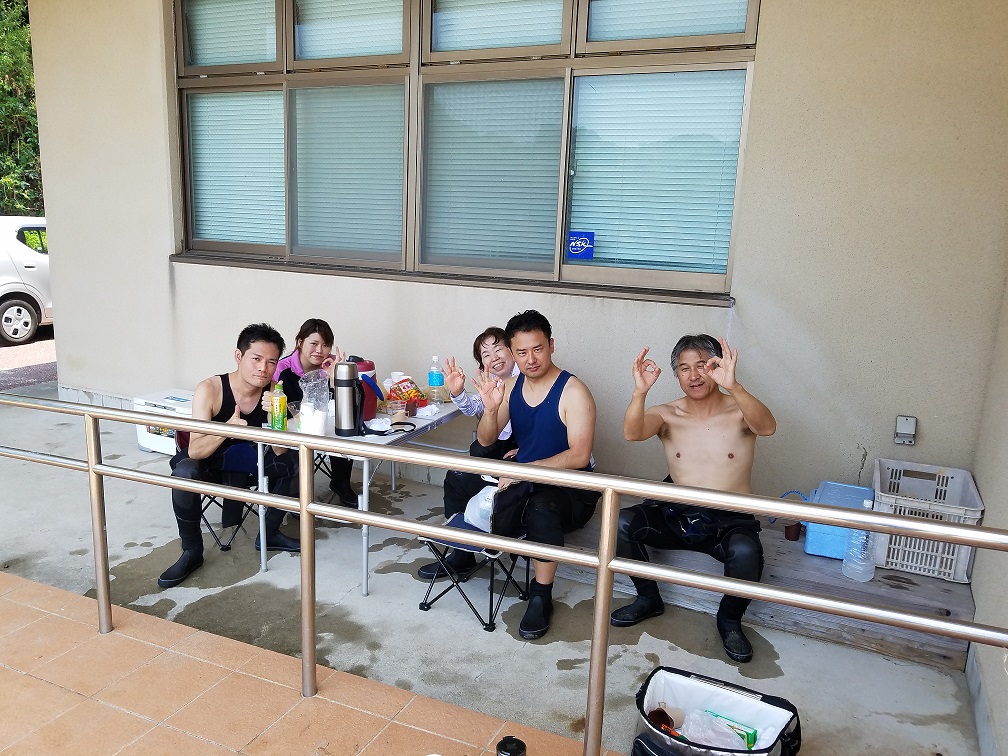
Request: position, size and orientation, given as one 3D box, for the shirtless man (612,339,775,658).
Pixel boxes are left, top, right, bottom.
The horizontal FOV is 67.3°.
[{"bbox_3d":[0.775,0.400,3.114,0.640,1.150,0.700,7,13,20],"label":"shirtless man"}]

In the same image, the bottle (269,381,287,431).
[{"bbox_3d":[-0.967,0.128,3.235,0.067,0.215,0.067,-1,12,-17],"label":"bottle"}]

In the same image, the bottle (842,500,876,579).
[{"bbox_3d":[1.392,0.624,2.920,0.115,0.310,0.110,8,13,27],"label":"bottle"}]

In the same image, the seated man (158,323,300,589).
[{"bbox_3d":[-1.223,0.274,3.438,0.660,1.100,0.680,-3,13,-22],"label":"seated man"}]

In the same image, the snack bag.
[{"bbox_3d":[-0.482,0.062,3.740,0.200,0.140,0.090,1,12,-7],"label":"snack bag"}]

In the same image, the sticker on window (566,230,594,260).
[{"bbox_3d":[0.408,-0.695,3.986,0.143,0.145,0.004,8,13,24],"label":"sticker on window"}]

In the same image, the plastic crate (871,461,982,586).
[{"bbox_3d":[1.751,0.587,3.179,0.365,0.305,0.500,7,13,22],"label":"plastic crate"}]

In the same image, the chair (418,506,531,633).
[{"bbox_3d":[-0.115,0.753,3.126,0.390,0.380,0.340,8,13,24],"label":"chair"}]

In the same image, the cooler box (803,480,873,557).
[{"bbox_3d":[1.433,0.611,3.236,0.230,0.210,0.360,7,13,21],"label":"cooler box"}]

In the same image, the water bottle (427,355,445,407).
[{"bbox_3d":[-0.343,0.017,3.825,0.078,0.243,0.078,1,12,-5],"label":"water bottle"}]

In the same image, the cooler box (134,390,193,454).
[{"bbox_3d":[-2.066,0.313,4.931,0.550,0.345,0.340,7,13,22],"label":"cooler box"}]

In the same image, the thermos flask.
[{"bbox_3d":[-0.658,0.089,3.231,0.135,0.313,0.102,9,14,29],"label":"thermos flask"}]

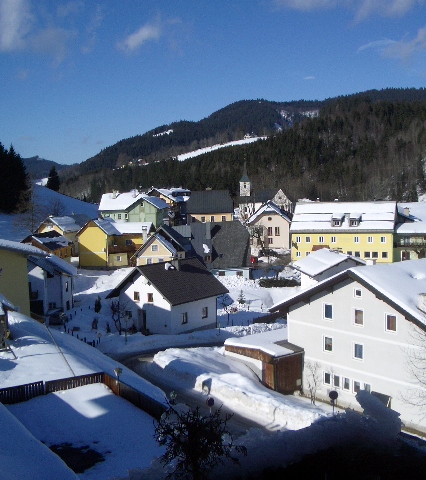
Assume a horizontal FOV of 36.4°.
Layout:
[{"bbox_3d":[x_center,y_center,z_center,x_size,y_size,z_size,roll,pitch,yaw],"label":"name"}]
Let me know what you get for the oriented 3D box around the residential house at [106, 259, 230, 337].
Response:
[{"bbox_3d":[-5.640,6.591,81.232,10.300,7.300,11.200,2,5,35],"label":"residential house"}]

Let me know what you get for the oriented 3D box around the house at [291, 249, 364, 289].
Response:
[{"bbox_3d":[16.260,5.560,85.778,9.000,8.000,13.000,-1,5,-4],"label":"house"}]

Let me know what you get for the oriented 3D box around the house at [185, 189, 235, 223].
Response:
[{"bbox_3d":[-0.866,-6.477,170.586,11.500,12.200,9.500,-1,4,-4],"label":"house"}]

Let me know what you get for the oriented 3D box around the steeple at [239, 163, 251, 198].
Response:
[{"bbox_3d":[10.798,-20.101,215.000,3.800,11.400,3.800,0,5,8],"label":"steeple"}]

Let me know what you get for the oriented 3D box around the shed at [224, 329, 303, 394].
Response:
[{"bbox_3d":[4.889,10.034,54.821,5.600,3.200,5.600,-5,6,-44],"label":"shed"}]

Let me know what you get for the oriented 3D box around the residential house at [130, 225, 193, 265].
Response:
[{"bbox_3d":[-7.708,1.120,123.523,11.500,8.900,9.500,2,5,28],"label":"residential house"}]

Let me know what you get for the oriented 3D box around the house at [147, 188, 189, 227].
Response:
[{"bbox_3d":[-12.332,-7.918,168.000,11.000,11.000,11.500,2,5,30],"label":"house"}]

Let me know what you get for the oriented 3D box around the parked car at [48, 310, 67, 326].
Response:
[{"bbox_3d":[-18.622,9.341,77.000,1.800,1.550,4.300,-1,5,-4],"label":"parked car"}]

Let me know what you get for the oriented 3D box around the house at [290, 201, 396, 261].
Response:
[{"bbox_3d":[29.028,-2.003,145.801,22.000,12.600,12.000,0,5,13],"label":"house"}]

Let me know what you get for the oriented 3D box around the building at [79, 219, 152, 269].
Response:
[{"bbox_3d":[-21.086,0.047,137.906,9.800,10.000,12.200,3,6,40],"label":"building"}]

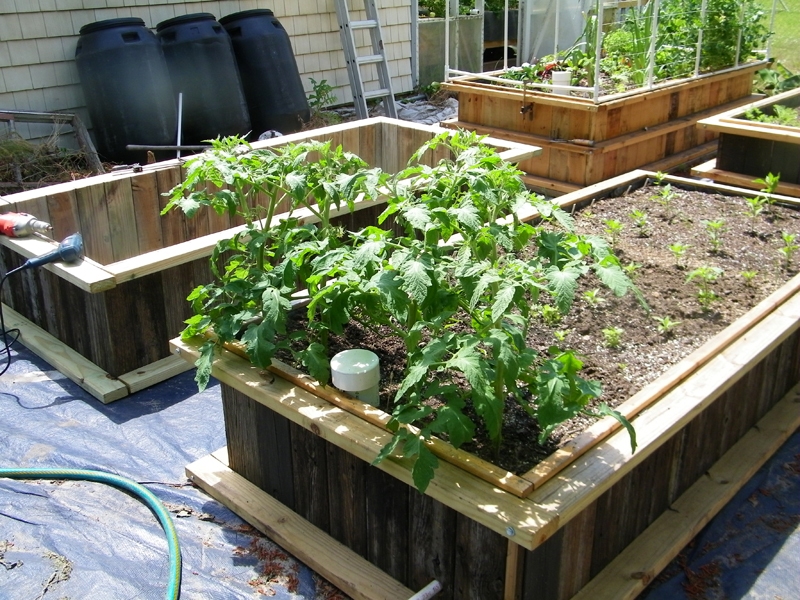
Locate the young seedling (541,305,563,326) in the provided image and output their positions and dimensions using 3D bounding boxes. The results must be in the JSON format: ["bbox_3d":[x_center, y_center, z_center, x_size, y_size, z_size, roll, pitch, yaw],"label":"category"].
[{"bbox_3d":[0.458,0.047,2.437,0.063,0.052,0.060,-1,22,0],"label":"young seedling"}]

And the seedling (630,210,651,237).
[{"bbox_3d":[0.948,-0.306,3.175,0.083,0.115,0.079,7,24,16],"label":"seedling"}]

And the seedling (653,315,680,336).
[{"bbox_3d":[0.783,0.071,2.364,0.083,0.050,0.075,-1,22,0],"label":"seedling"}]

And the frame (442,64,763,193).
[{"bbox_3d":[1.627,-1.409,6.090,1.218,0.602,2.618,20,31,40],"label":"frame"}]

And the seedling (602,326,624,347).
[{"bbox_3d":[0.608,0.103,2.304,0.063,0.060,0.060,6,24,15],"label":"seedling"}]

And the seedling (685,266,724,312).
[{"bbox_3d":[0.952,-0.041,2.518,0.120,0.155,0.114,9,25,21],"label":"seedling"}]

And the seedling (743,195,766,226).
[{"bbox_3d":[1.427,-0.344,3.247,0.096,0.118,0.093,-1,22,0],"label":"seedling"}]

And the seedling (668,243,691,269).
[{"bbox_3d":[0.996,-0.164,2.880,0.086,0.095,0.082,8,24,19],"label":"seedling"}]

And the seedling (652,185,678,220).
[{"bbox_3d":[1.119,-0.413,3.393,0.114,0.140,0.108,8,24,17],"label":"seedling"}]

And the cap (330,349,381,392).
[{"bbox_3d":[-0.109,0.172,1.965,0.118,0.051,0.118,-1,22,0],"label":"cap"}]

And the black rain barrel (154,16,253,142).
[{"bbox_3d":[-1.492,-1.630,6.091,0.600,0.921,0.600,-2,15,44],"label":"black rain barrel"}]

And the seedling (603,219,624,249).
[{"bbox_3d":[0.810,-0.241,3.044,0.087,0.108,0.085,-1,22,0],"label":"seedling"}]

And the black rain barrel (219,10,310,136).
[{"bbox_3d":[-1.123,-1.828,6.528,0.600,0.921,0.600,-4,17,46],"label":"black rain barrel"}]

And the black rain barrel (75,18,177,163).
[{"bbox_3d":[-1.922,-1.483,5.746,0.600,0.950,0.600,-14,19,-15],"label":"black rain barrel"}]

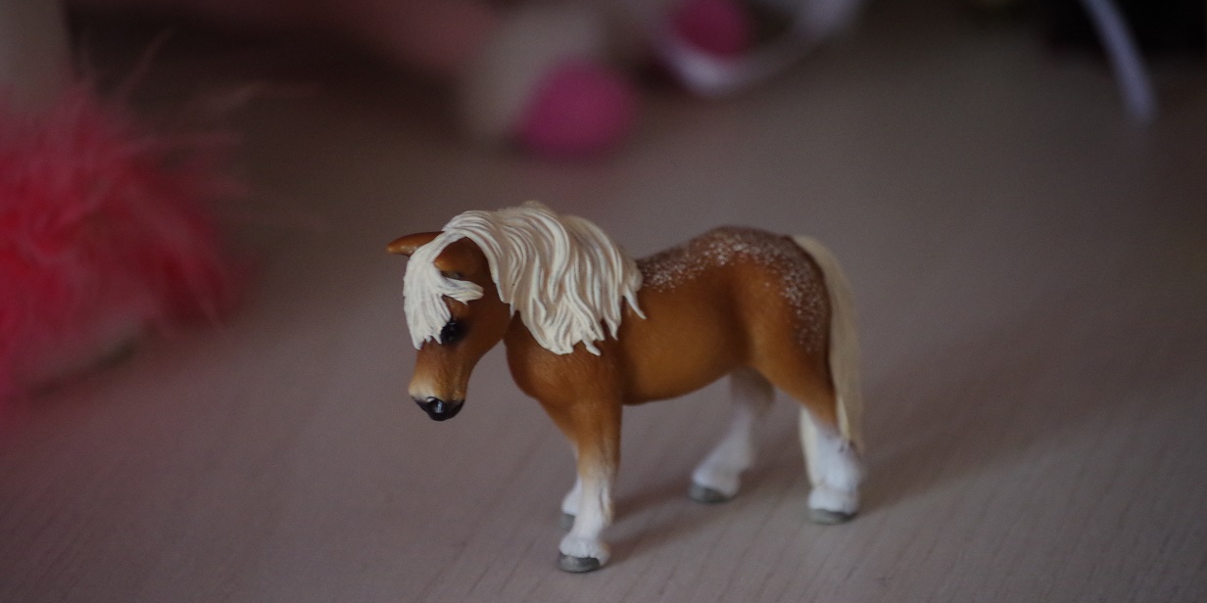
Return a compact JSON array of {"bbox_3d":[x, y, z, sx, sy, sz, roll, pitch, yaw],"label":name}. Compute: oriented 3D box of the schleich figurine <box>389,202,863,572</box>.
[{"bbox_3d":[0.008,0.012,1.413,0.104,0.076,0.033,-10,24,-23],"label":"schleich figurine"}]

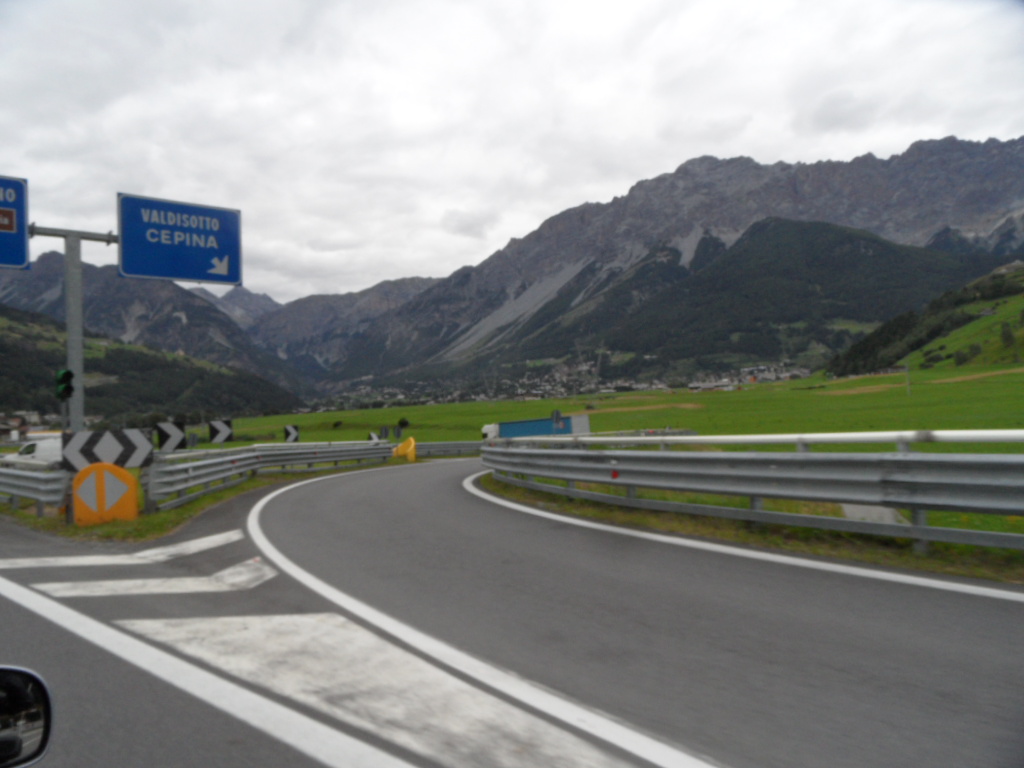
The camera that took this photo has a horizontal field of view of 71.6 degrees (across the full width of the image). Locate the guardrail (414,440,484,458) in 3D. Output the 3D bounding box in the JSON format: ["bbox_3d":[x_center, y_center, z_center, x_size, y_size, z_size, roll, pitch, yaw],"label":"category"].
[{"bbox_3d":[-3.873,4.090,44.000,4.600,0.860,0.300,-1,-3,-18],"label":"guardrail"}]

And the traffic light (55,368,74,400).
[{"bbox_3d":[-7.626,0.009,12.100,0.320,0.530,0.240,-4,-3,38],"label":"traffic light"}]

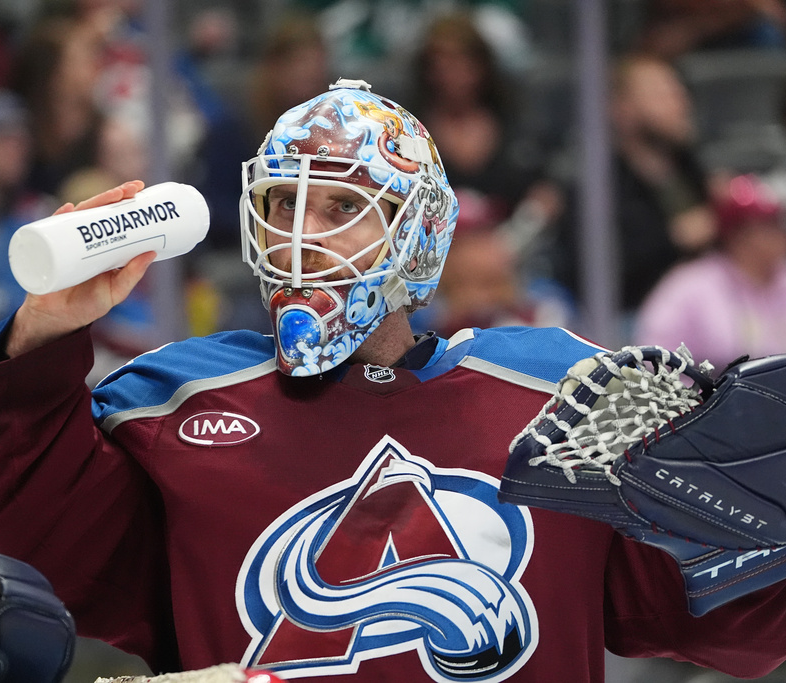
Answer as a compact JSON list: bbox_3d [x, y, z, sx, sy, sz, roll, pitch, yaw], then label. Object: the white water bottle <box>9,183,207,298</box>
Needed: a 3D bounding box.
[{"bbox_3d":[-0.285,-0.106,10.330,0.220,0.077,0.077,-15,8,-36],"label":"white water bottle"}]

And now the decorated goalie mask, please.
[{"bbox_3d":[-0.041,-0.118,10.500,0.220,0.305,0.280,3,0,25],"label":"decorated goalie mask"}]

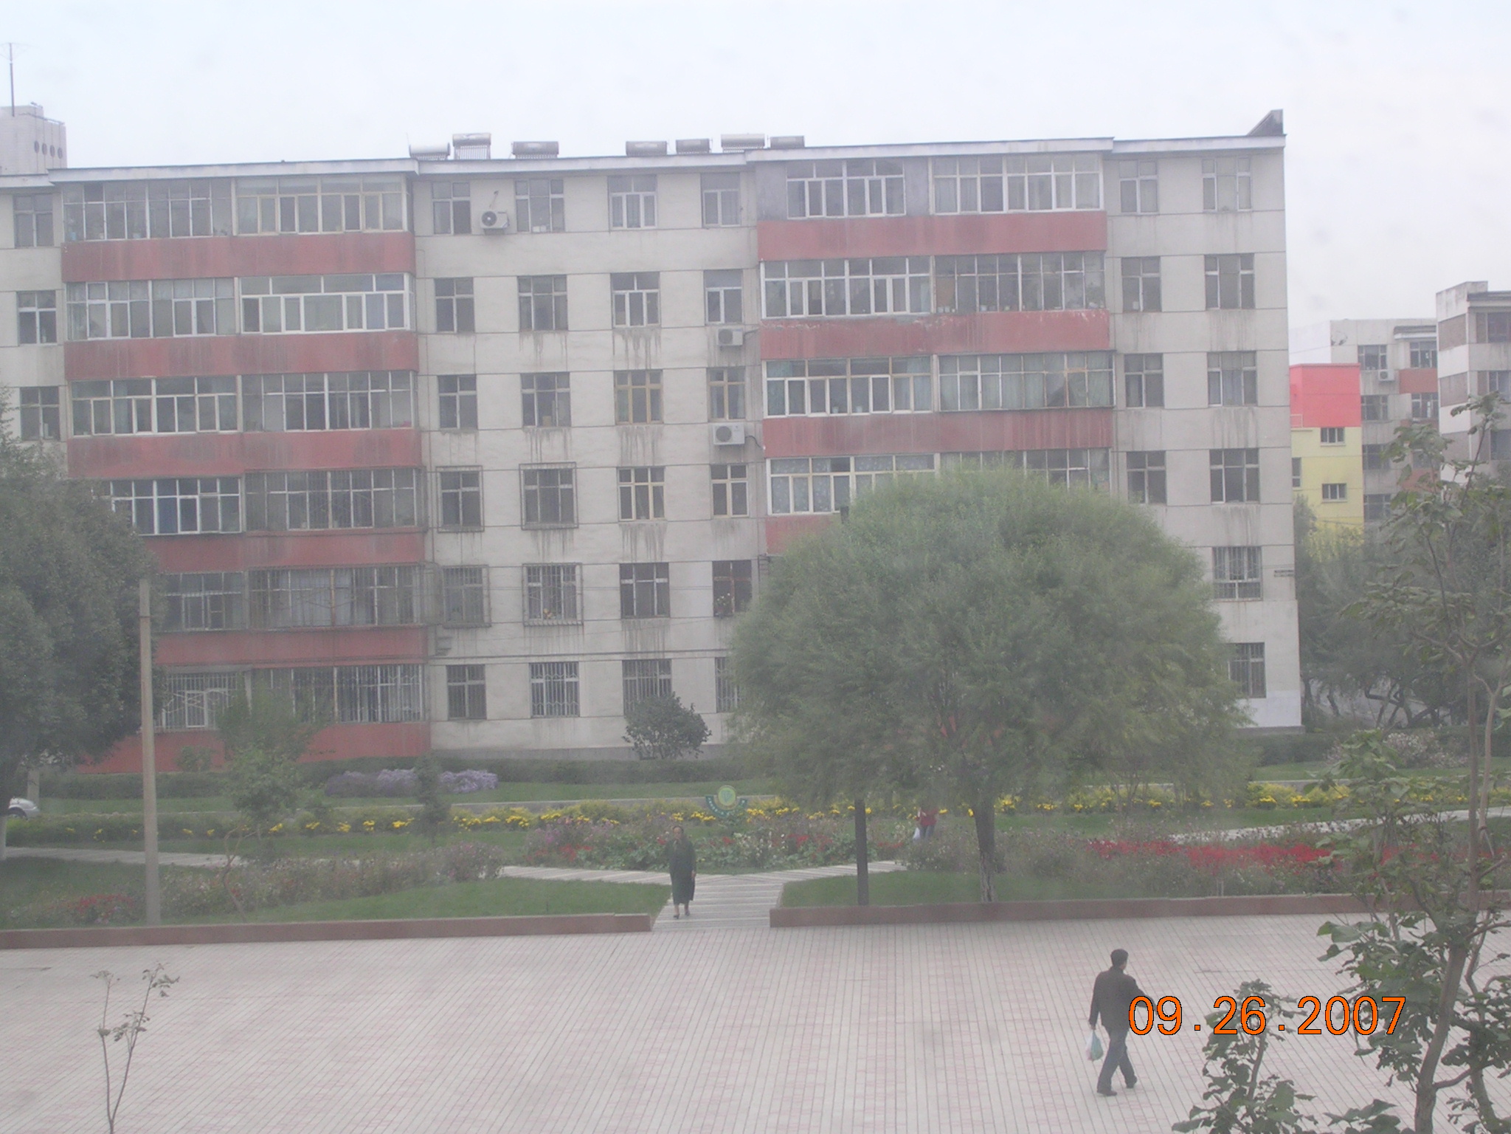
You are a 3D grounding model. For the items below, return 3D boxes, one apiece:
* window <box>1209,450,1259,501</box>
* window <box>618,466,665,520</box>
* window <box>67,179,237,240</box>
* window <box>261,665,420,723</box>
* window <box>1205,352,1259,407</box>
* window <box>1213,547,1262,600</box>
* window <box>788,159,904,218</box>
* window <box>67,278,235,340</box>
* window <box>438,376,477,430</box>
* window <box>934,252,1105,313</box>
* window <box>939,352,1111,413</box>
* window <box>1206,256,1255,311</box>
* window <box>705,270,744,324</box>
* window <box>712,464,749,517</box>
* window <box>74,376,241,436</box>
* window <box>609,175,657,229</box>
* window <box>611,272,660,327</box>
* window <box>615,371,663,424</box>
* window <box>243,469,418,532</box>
[{"bbox_3d":[13.872,-2.631,108.651,1.426,1.497,0.150,-2,1,1],"label":"window"},{"bbox_3d":[-3.311,-2.144,109.101,1.328,1.540,0.150,-2,1,1],"label":"window"},{"bbox_3d":[-17.945,-10.554,111.129,4.986,1.640,0.200,-2,0,2],"label":"window"},{"bbox_3d":[-12.048,3.673,109.153,4.727,1.546,0.200,-2,0,0],"label":"window"},{"bbox_3d":[14.292,-5.613,112.466,1.480,1.609,0.150,-2,1,2],"label":"window"},{"bbox_3d":[14.458,0.195,112.547,1.470,1.557,0.150,-2,1,2],"label":"window"},{"bbox_3d":[2.571,-10.773,106.892,3.261,1.580,0.150,-2,1,1],"label":"window"},{"bbox_3d":[-17.896,-7.620,111.153,4.950,1.711,0.200,-2,0,2],"label":"window"},{"bbox_3d":[-8.588,-4.728,108.164,1.111,1.567,0.150,-2,1,1],"label":"window"},{"bbox_3d":[7.526,-8.097,106.846,4.825,1.569,0.150,-2,1,1],"label":"window"},{"bbox_3d":[7.865,-5.375,109.219,5.072,1.572,0.200,-2,0,0],"label":"window"},{"bbox_3d":[14.110,-8.459,111.616,1.463,1.608,0.200,-2,0,2],"label":"window"},{"bbox_3d":[-0.949,-8.119,112.986,1.138,1.599,0.150,-2,1,2],"label":"window"},{"bbox_3d":[-0.747,-2.208,108.024,1.010,1.500,0.150,-2,1,1],"label":"window"},{"bbox_3d":[-17.427,-4.648,109.093,4.790,1.646,0.200,-2,0,0],"label":"window"},{"bbox_3d":[-3.564,-10.589,108.970,1.362,1.503,0.150,-2,1,1],"label":"window"},{"bbox_3d":[-3.579,-7.987,112.134,1.436,1.581,0.200,-2,0,2],"label":"window"},{"bbox_3d":[-3.433,-4.993,110.263,1.378,1.521,0.150,-2,0,0],"label":"window"},{"bbox_3d":[-12.242,-1.921,108.134,5.018,1.692,0.150,-2,1,1],"label":"window"}]

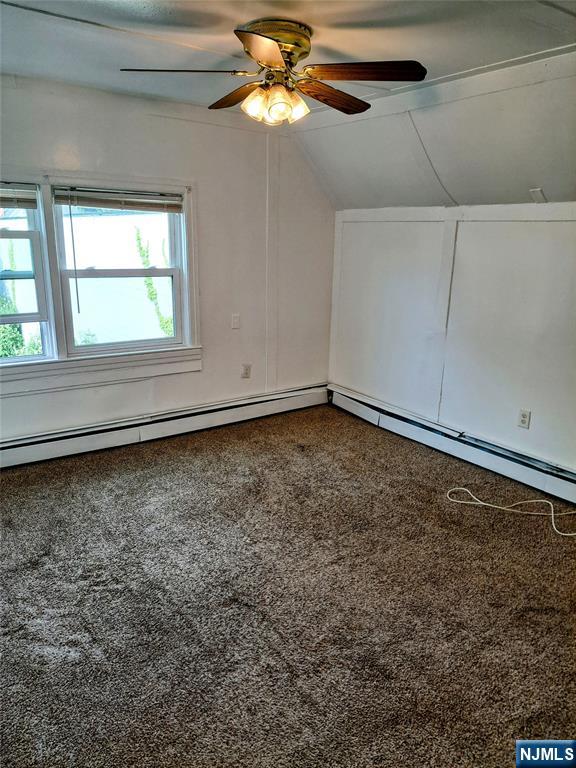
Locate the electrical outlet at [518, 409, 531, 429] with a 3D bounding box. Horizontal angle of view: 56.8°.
[{"bbox_3d":[1.468,0.215,3.302,0.014,0.116,0.071,-9,19,-33],"label":"electrical outlet"}]

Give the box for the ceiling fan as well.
[{"bbox_3d":[-0.056,-1.325,2.296,1.260,0.345,1.240,1,16,0],"label":"ceiling fan"}]

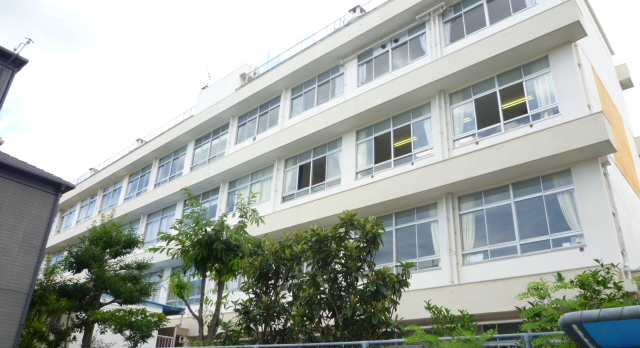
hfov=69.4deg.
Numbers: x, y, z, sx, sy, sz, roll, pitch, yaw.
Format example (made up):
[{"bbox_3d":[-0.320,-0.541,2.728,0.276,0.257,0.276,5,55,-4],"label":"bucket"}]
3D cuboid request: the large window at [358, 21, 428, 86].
[{"bbox_3d":[3.010,-5.052,19.884,3.459,1.710,0.180,-19,-33,38],"label":"large window"}]

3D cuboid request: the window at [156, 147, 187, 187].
[{"bbox_3d":[-9.523,-0.409,29.560,3.381,2.146,0.150,-19,-33,38],"label":"window"}]

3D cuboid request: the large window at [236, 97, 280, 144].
[{"bbox_3d":[-3.282,-2.771,24.479,3.385,1.691,0.150,-19,-33,38],"label":"large window"}]

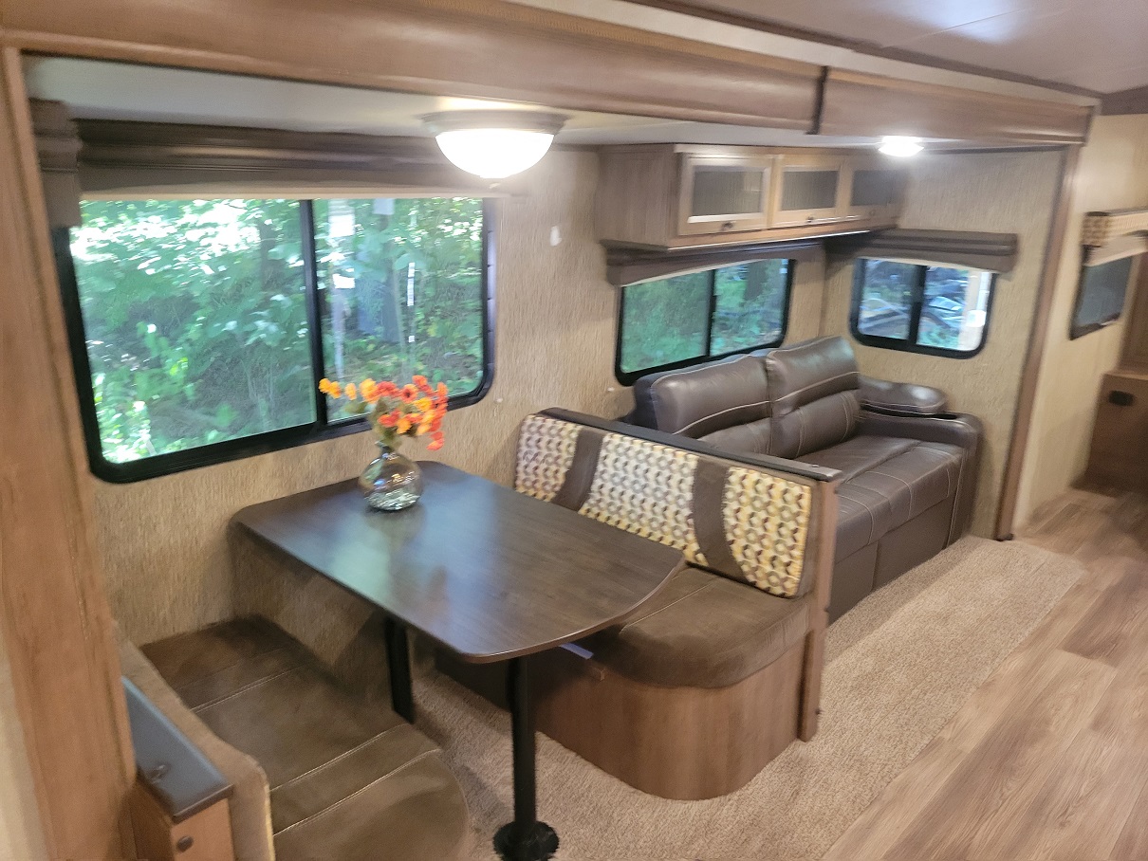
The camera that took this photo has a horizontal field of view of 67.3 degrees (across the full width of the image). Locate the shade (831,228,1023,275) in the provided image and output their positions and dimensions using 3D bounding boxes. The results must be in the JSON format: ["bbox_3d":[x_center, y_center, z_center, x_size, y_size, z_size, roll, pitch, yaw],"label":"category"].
[{"bbox_3d":[1.584,-0.826,3.929,0.821,0.172,0.090,15,22,41],"label":"shade"}]

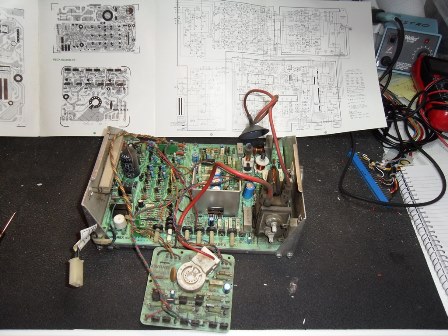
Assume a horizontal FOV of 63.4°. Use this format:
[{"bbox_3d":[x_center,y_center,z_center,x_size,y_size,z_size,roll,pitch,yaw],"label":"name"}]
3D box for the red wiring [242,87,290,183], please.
[{"bbox_3d":[0.070,-0.047,0.609,0.075,0.065,0.175,2,55,1],"label":"red wiring"}]

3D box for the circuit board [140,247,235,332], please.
[{"bbox_3d":[-0.047,0.160,0.491,0.120,0.030,0.103,5,60,3],"label":"circuit board"}]

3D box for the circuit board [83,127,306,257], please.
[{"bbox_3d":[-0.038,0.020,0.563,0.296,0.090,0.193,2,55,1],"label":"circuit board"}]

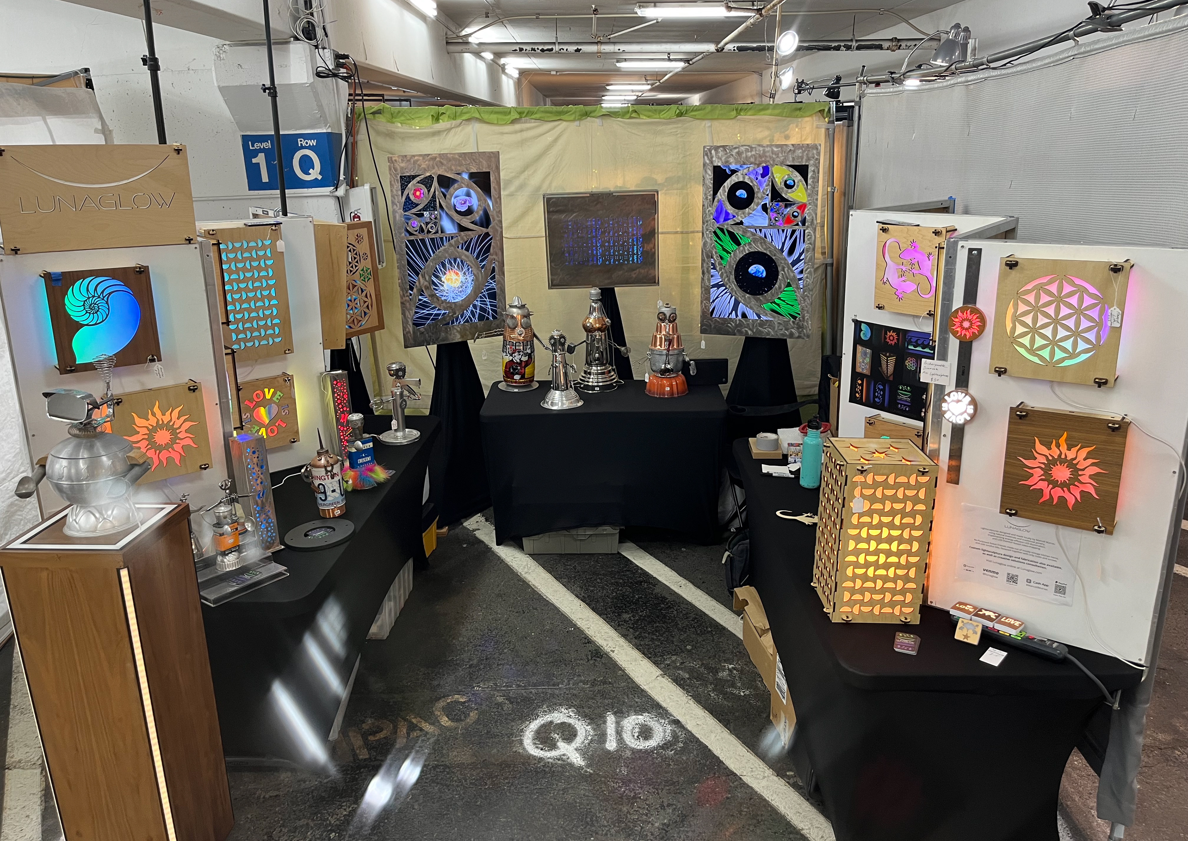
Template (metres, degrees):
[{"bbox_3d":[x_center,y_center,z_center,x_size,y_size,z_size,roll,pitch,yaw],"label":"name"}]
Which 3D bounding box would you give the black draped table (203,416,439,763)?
[{"bbox_3d":[-1.148,0.595,3.558,0.760,0.725,1.870,0,16,3],"label":"black draped table"}]

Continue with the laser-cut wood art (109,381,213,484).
[{"bbox_3d":[-1.297,0.037,2.669,0.257,0.272,0.055,-14,20,-38],"label":"laser-cut wood art"}]

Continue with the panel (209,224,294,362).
[{"bbox_3d":[-1.298,-0.476,3.355,0.282,0.485,0.055,-15,21,-41],"label":"panel"}]

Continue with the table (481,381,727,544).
[{"bbox_3d":[0.053,0.218,4.798,1.210,0.725,0.630,-1,16,0],"label":"table"}]

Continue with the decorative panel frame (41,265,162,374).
[{"bbox_3d":[-1.379,-0.287,2.510,0.260,0.276,0.055,-14,20,-38],"label":"decorative panel frame"}]

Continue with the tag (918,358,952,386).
[{"bbox_3d":[0.871,-0.123,2.276,0.073,0.058,0.004,12,20,37],"label":"tag"}]

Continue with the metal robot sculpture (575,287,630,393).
[{"bbox_3d":[0.024,-0.432,4.788,0.300,0.530,0.220,-3,16,-5],"label":"metal robot sculpture"}]

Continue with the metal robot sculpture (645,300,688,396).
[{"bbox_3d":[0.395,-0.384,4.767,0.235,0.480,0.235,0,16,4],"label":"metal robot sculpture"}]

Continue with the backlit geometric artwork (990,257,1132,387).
[{"bbox_3d":[1.071,-0.233,2.056,0.263,0.276,0.050,12,20,37],"label":"backlit geometric artwork"}]

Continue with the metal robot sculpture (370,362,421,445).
[{"bbox_3d":[-0.878,-0.082,3.967,0.200,0.340,0.170,4,17,17],"label":"metal robot sculpture"}]

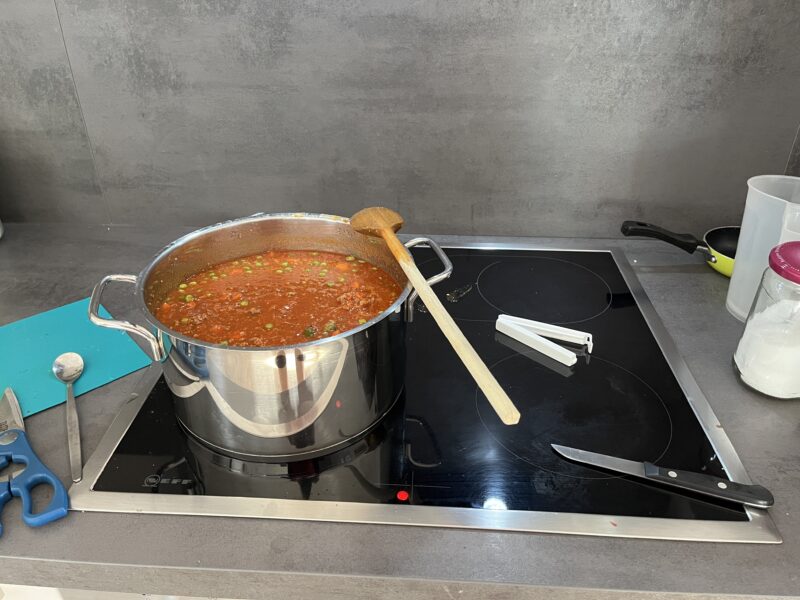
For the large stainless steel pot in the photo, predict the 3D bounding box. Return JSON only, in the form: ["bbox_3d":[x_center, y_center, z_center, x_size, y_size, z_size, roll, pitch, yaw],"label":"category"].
[{"bbox_3d":[-0.119,0.025,0.634,0.347,0.131,0.271,-9,33,-13],"label":"large stainless steel pot"}]

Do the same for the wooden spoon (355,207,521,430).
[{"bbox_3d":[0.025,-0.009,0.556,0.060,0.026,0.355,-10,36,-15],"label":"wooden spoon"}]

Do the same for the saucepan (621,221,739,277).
[{"bbox_3d":[0.437,-0.076,0.858,0.253,0.066,0.126,2,32,3],"label":"saucepan"}]

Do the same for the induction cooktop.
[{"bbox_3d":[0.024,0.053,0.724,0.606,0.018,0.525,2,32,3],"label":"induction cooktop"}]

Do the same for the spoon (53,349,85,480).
[{"bbox_3d":[-0.330,0.109,0.604,0.033,0.018,0.199,-15,37,-22],"label":"spoon"}]

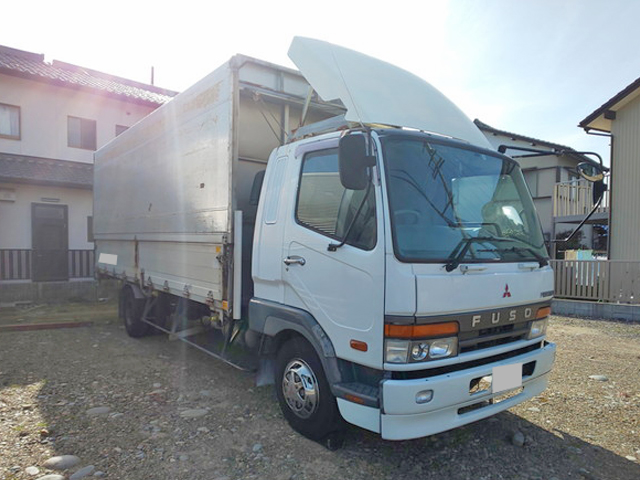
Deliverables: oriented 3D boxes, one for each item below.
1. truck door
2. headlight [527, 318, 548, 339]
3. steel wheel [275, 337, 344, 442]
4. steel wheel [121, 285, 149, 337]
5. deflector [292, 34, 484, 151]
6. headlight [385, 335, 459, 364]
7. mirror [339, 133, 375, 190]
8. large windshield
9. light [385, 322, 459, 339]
[{"bbox_3d":[0.114,0.023,2.647,0.194,1.530,1.032,0,1,-41],"label":"truck door"},{"bbox_3d":[1.870,0.722,3.136,0.574,0.165,0.184,0,1,-37],"label":"headlight"},{"bbox_3d":[-0.073,1.224,3.100,0.243,0.822,0.801,0,1,-39],"label":"steel wheel"},{"bbox_3d":[-3.026,1.166,6.124,0.272,0.822,0.801,0,1,-40],"label":"steel wheel"},{"bbox_3d":[0.744,-1.304,3.351,1.701,1.013,1.105,0,1,-38],"label":"deflector"},{"bbox_3d":[0.647,0.695,2.379,0.574,0.165,0.184,0,1,-34],"label":"headlight"},{"bbox_3d":[0.220,-0.470,2.228,0.204,0.346,0.092,0,1,-36],"label":"mirror"},{"bbox_3d":[1.188,-0.281,2.850,1.827,0.931,0.368,0,1,-36],"label":"large windshield"},{"bbox_3d":[0.650,0.565,2.379,0.574,0.098,0.166,0,1,-34],"label":"light"}]

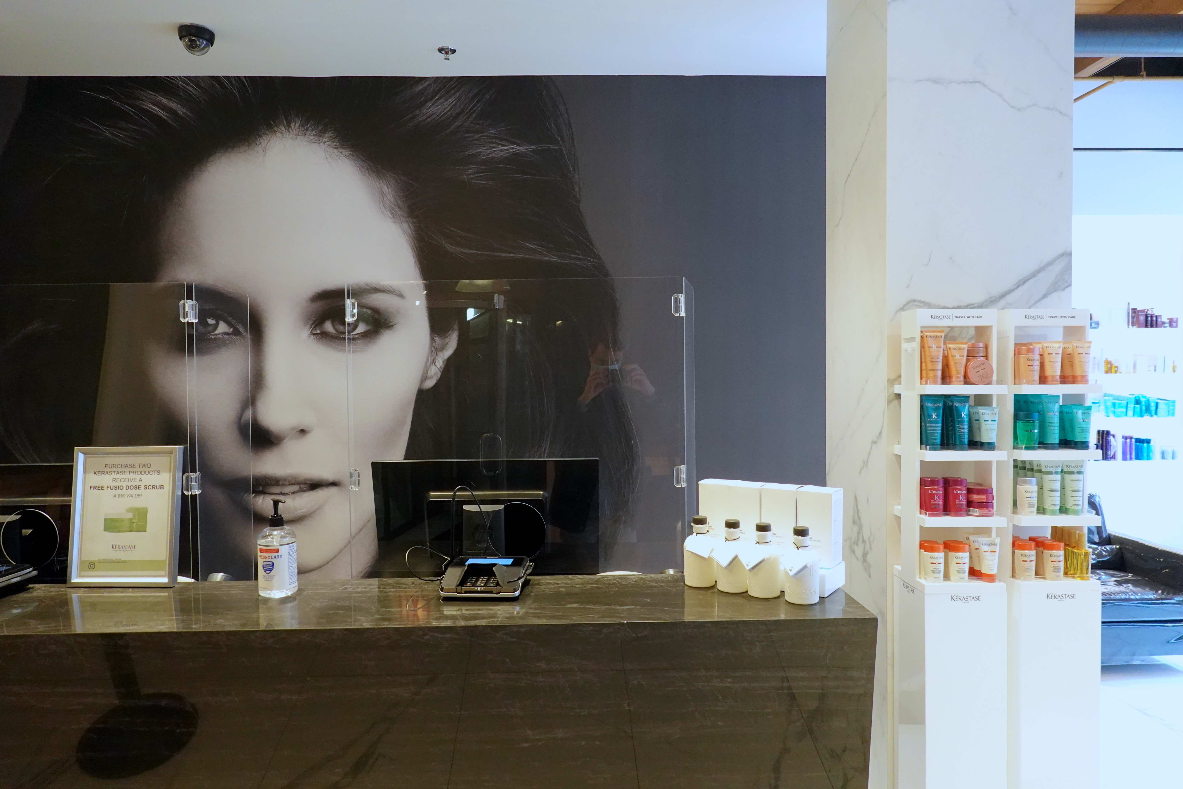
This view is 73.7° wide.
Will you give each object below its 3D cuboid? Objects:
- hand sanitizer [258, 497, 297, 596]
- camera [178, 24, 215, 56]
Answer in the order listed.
[{"bbox_3d":[-0.676,0.327,1.700,0.078,0.202,0.078,1,2,31],"label":"hand sanitizer"},{"bbox_3d":[-1.445,-1.287,2.890,0.124,0.086,0.124,-1,2,-14],"label":"camera"}]

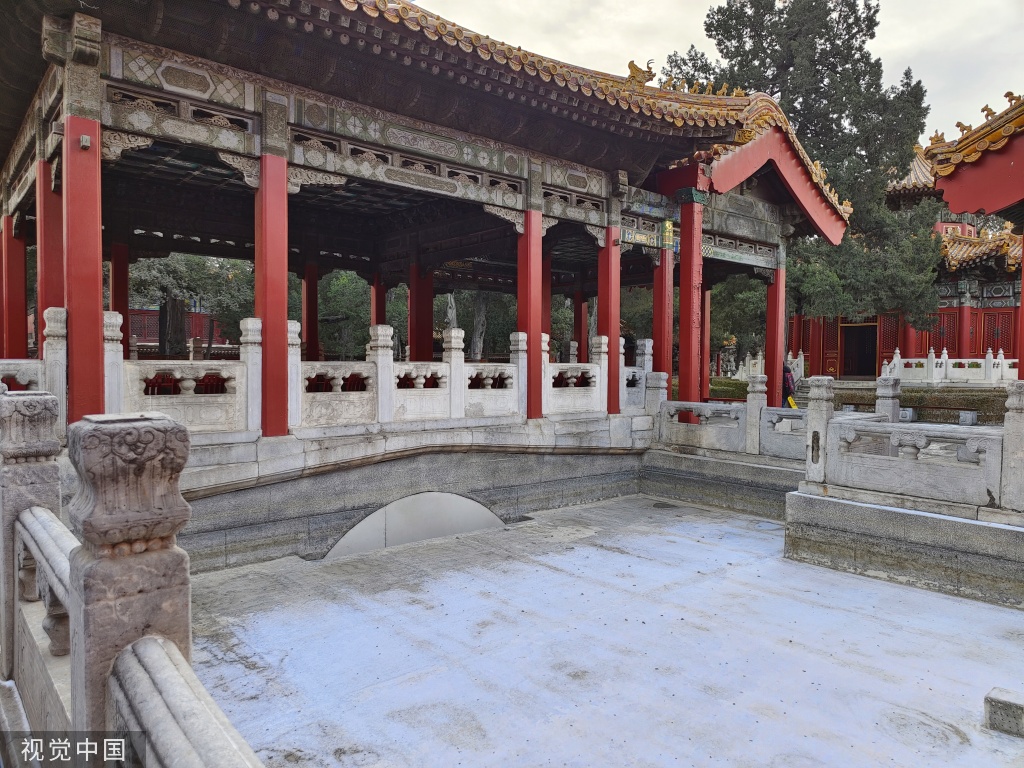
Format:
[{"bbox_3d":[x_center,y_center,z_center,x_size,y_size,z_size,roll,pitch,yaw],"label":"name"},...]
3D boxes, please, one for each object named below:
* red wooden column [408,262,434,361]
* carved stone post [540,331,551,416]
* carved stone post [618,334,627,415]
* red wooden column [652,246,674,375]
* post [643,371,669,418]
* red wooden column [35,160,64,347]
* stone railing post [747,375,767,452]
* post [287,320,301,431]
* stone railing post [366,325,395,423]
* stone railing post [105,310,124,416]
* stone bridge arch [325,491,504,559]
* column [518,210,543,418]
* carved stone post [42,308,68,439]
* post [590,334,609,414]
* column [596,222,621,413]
[{"bbox_3d":[-2.087,-1.171,15.503,0.291,3.017,0.291,-1,2,-41],"label":"red wooden column"},{"bbox_3d":[0.462,-0.157,11.025,0.200,1.305,0.235,-1,2,-41],"label":"carved stone post"},{"bbox_3d":[1.900,-0.179,12.287,0.200,1.315,0.235,-1,2,-41],"label":"carved stone post"},{"bbox_3d":[2.816,-0.880,12.772,0.285,3.283,0.277,-1,3,-41],"label":"red wooden column"},{"bbox_3d":[2.679,0.417,12.571,0.220,1.290,0.290,-1,2,-41],"label":"post"},{"bbox_3d":[-5.170,-0.950,7.670,0.275,3.017,0.275,-1,2,-41],"label":"red wooden column"},{"bbox_3d":[3.699,0.460,10.276,0.199,1.185,0.217,-1,2,-41],"label":"stone railing post"},{"bbox_3d":[-2.602,-0.100,8.013,0.171,1.231,0.213,-1,3,-41],"label":"post"},{"bbox_3d":[-1.686,-0.122,8.821,0.217,1.227,0.217,-1,3,-41],"label":"stone railing post"},{"bbox_3d":[-4.122,-0.071,7.001,0.195,1.305,0.235,-1,2,-41],"label":"stone railing post"},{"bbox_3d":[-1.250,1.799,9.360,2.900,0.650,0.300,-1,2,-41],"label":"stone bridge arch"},{"bbox_3d":[0.287,-1.075,10.835,0.290,3.263,0.290,-1,2,-41],"label":"column"},{"bbox_3d":[-4.344,-0.066,6.478,0.171,1.254,0.213,-1,3,-41],"label":"carved stone post"},{"bbox_3d":[1.550,-0.175,11.980,0.200,1.310,0.235,-1,2,-41],"label":"post"},{"bbox_3d":[1.725,-1.102,12.097,0.290,3.263,0.290,-1,2,-41],"label":"column"}]

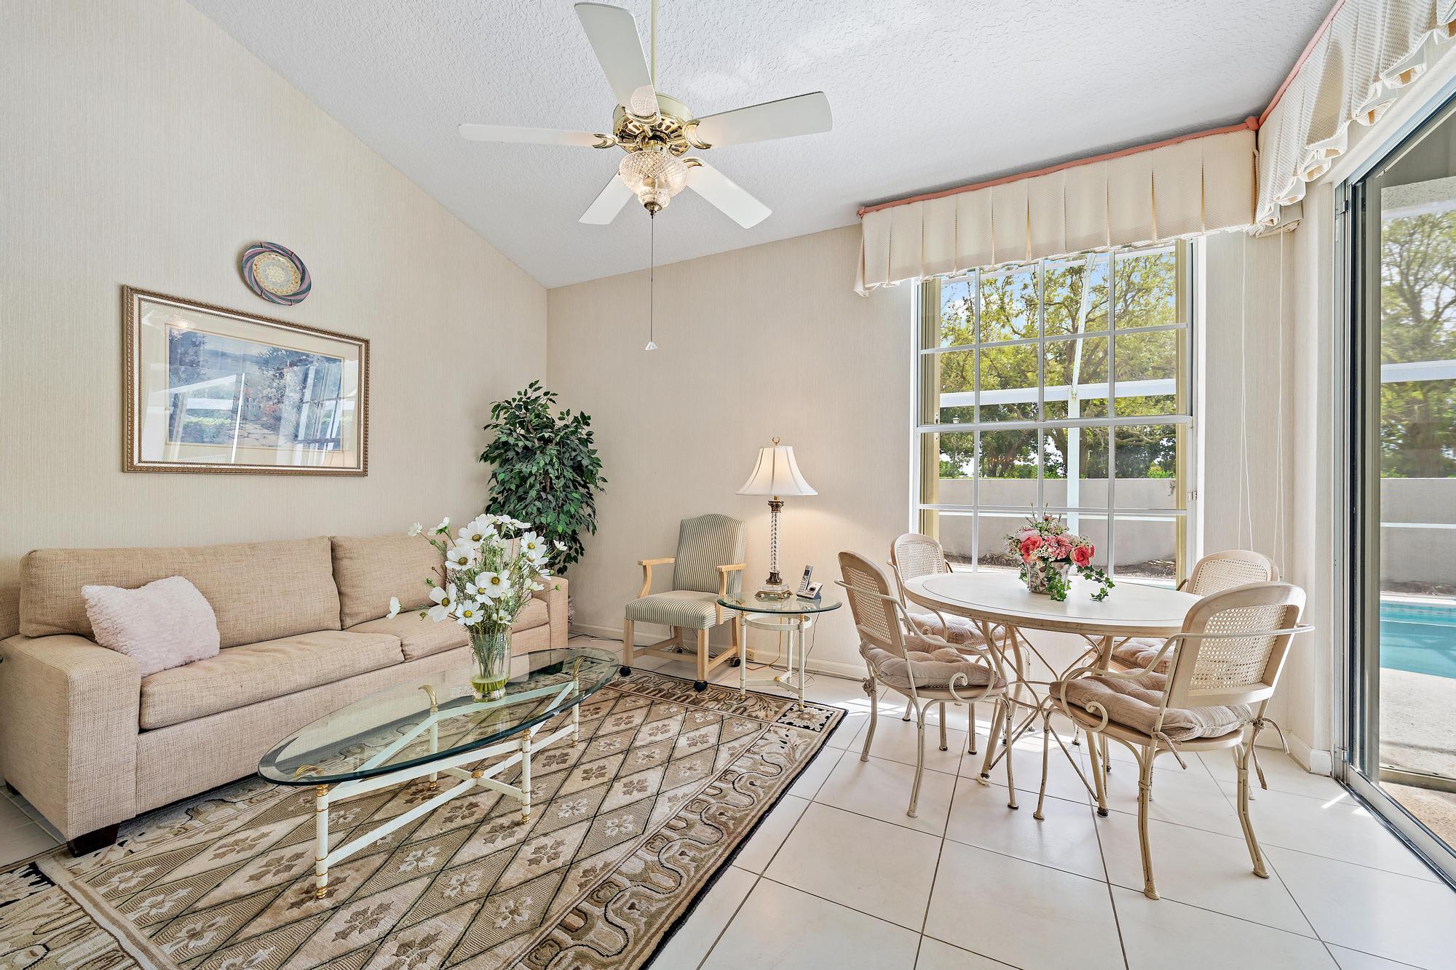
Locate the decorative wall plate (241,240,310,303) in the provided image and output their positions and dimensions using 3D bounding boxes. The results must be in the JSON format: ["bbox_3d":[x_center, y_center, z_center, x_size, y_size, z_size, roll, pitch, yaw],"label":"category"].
[{"bbox_3d":[-2.296,-1.078,2.889,0.035,0.300,0.300,0,0,27],"label":"decorative wall plate"}]

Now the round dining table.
[{"bbox_3d":[1.308,0.811,2.301,1.153,0.732,1.153,0,0,0],"label":"round dining table"}]

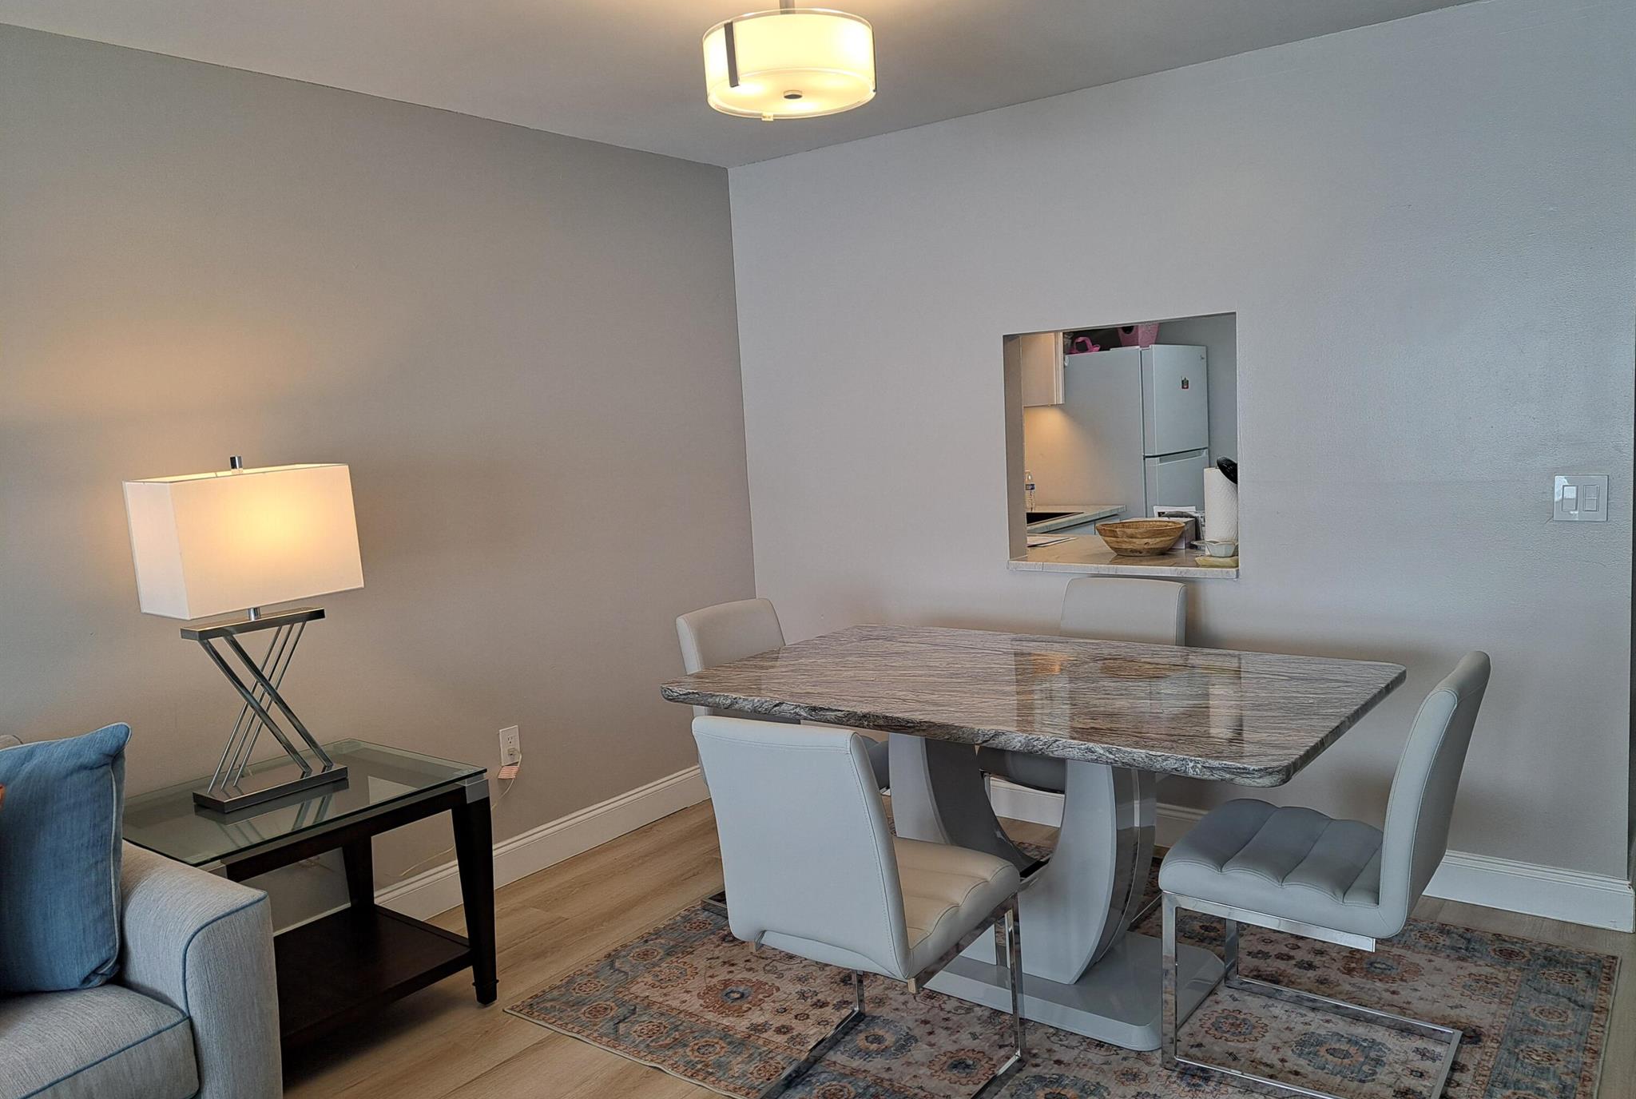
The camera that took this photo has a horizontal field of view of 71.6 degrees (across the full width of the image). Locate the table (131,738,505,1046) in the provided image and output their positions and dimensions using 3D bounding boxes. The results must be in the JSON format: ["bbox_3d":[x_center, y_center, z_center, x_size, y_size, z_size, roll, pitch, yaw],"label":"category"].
[{"bbox_3d":[-1.276,0.893,2.793,0.610,0.612,0.698,2,9,37],"label":"table"}]

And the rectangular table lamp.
[{"bbox_3d":[-1.345,0.187,2.720,0.217,0.817,0.425,2,9,37],"label":"rectangular table lamp"}]

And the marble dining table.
[{"bbox_3d":[0.522,0.697,2.909,1.605,0.768,0.945,2,9,37],"label":"marble dining table"}]

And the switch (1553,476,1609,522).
[{"bbox_3d":[1.929,-0.130,2.869,0.115,0.117,0.010,2,9,37],"label":"switch"}]

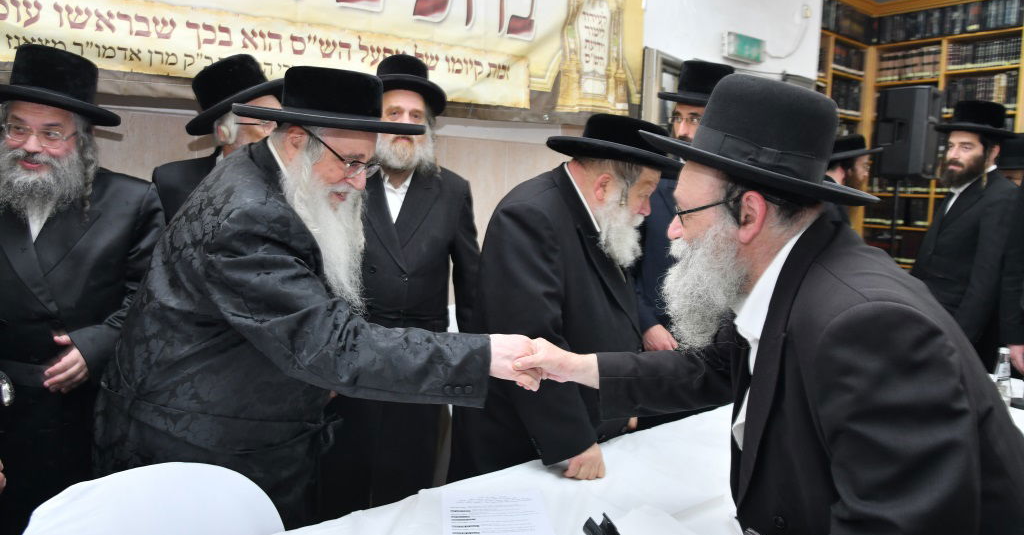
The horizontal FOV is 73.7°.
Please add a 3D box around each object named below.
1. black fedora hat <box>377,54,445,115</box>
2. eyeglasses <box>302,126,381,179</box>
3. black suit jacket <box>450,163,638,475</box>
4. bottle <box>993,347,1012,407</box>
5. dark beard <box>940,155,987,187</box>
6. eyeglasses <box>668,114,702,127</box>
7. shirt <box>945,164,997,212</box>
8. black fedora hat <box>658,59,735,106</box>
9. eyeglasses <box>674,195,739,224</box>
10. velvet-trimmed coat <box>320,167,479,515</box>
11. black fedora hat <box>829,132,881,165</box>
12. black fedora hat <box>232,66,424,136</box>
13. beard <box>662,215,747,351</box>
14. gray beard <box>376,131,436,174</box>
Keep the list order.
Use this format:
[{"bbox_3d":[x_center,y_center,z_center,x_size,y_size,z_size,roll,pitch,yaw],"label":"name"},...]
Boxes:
[{"bbox_3d":[-0.358,-0.600,2.240,0.300,0.135,0.345,-1,-5,-12],"label":"black fedora hat"},{"bbox_3d":[-0.356,-0.233,1.375,0.140,0.045,0.137,38,17,14],"label":"eyeglasses"},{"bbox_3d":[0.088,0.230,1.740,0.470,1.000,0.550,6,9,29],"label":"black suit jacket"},{"bbox_3d":[1.478,0.332,2.060,0.061,0.190,0.061,1,7,0],"label":"bottle"},{"bbox_3d":[1.667,-0.352,2.520,0.110,0.125,0.140,0,8,-14],"label":"dark beard"},{"bbox_3d":[0.612,-0.487,2.275,0.140,0.042,0.140,6,9,38],"label":"eyeglasses"},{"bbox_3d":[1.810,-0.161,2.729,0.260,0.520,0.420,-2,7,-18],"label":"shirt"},{"bbox_3d":[0.656,-0.611,2.280,0.315,0.130,0.355,10,5,41],"label":"black fedora hat"},{"bbox_3d":[0.321,-0.087,1.040,0.138,0.041,0.140,-12,4,15],"label":"eyeglasses"},{"bbox_3d":[-0.382,0.217,2.306,0.560,1.100,0.320,0,7,-5],"label":"velvet-trimmed coat"},{"bbox_3d":[1.624,-0.589,3.350,0.375,0.125,0.340,-10,1,27],"label":"black fedora hat"},{"bbox_3d":[-0.372,-0.344,1.400,0.390,0.125,0.360,10,12,21],"label":"black fedora hat"},{"bbox_3d":[0.282,0.022,1.000,0.120,0.195,0.135,5,8,22],"label":"beard"},{"bbox_3d":[-0.318,-0.356,2.060,0.170,0.145,0.110,5,7,-9],"label":"gray beard"}]

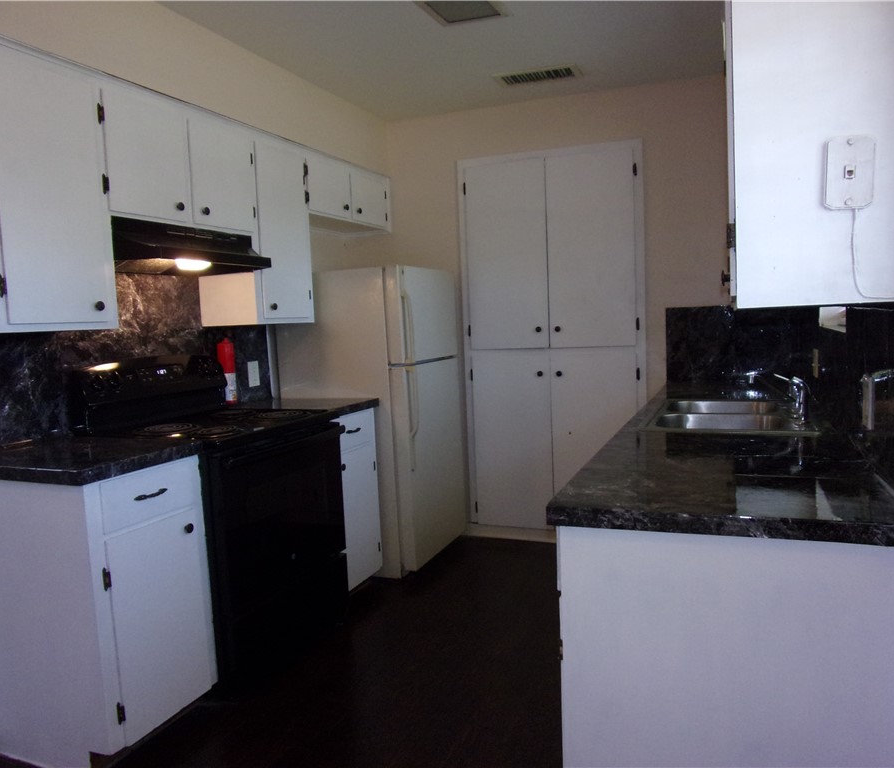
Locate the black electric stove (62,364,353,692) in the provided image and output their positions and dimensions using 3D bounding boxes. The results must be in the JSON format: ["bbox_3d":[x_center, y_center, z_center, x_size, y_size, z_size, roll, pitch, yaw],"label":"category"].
[{"bbox_3d":[-0.901,0.498,2.869,0.682,1.186,0.760,0,6,23],"label":"black electric stove"}]

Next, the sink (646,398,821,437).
[{"bbox_3d":[0.995,0.194,2.504,0.513,0.181,0.833,0,6,23],"label":"sink"}]

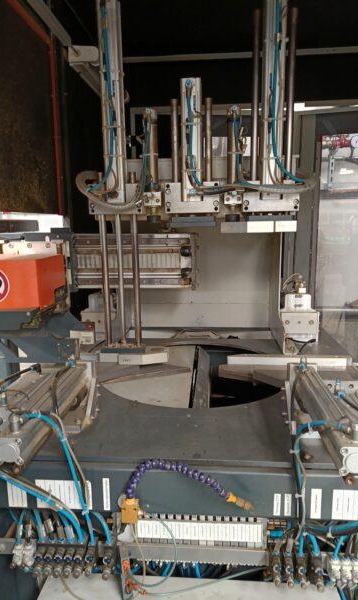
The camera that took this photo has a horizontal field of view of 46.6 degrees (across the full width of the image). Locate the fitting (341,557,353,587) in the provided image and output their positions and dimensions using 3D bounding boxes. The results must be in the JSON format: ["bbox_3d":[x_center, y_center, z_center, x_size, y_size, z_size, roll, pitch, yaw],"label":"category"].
[{"bbox_3d":[0.405,0.656,1.006,0.021,0.052,0.034,0,10,5],"label":"fitting"}]

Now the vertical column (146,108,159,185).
[{"bbox_3d":[-0.080,-0.469,1.279,0.030,0.217,0.032,0,10,5],"label":"vertical column"}]

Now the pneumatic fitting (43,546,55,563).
[{"bbox_3d":[-0.314,0.613,1.002,0.019,0.019,0.027,0,10,5],"label":"pneumatic fitting"}]

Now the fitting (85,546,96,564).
[{"bbox_3d":[-0.224,0.646,1.054,0.022,0.034,0.024,0,10,5],"label":"fitting"}]

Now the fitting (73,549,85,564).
[{"bbox_3d":[-0.241,0.614,0.996,0.019,0.019,0.027,0,10,5],"label":"fitting"}]

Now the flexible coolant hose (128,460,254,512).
[{"bbox_3d":[0.023,0.413,0.921,0.275,0.098,0.050,0,10,5],"label":"flexible coolant hose"}]

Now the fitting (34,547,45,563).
[{"bbox_3d":[-0.337,0.614,1.004,0.019,0.019,0.027,0,10,5],"label":"fitting"}]

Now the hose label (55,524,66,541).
[{"bbox_3d":[-0.224,0.442,0.790,0.013,0.026,0.010,-8,7,5],"label":"hose label"}]

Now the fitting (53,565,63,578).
[{"bbox_3d":[-0.307,0.687,1.053,0.018,0.027,0.020,0,10,5],"label":"fitting"}]

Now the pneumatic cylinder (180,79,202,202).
[{"bbox_3d":[0.034,-0.427,1.131,0.054,0.310,0.058,0,11,4],"label":"pneumatic cylinder"}]

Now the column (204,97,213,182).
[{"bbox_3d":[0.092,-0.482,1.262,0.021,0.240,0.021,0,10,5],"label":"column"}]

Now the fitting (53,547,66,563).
[{"bbox_3d":[-0.287,0.611,0.999,0.019,0.019,0.027,0,10,5],"label":"fitting"}]

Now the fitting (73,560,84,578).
[{"bbox_3d":[-0.241,0.646,0.997,0.019,0.020,0.030,0,10,5],"label":"fitting"}]

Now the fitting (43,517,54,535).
[{"bbox_3d":[-0.333,0.579,1.067,0.019,0.036,0.018,0,10,5],"label":"fitting"}]

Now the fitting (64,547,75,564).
[{"bbox_3d":[-0.263,0.613,0.997,0.019,0.019,0.027,0,10,5],"label":"fitting"}]

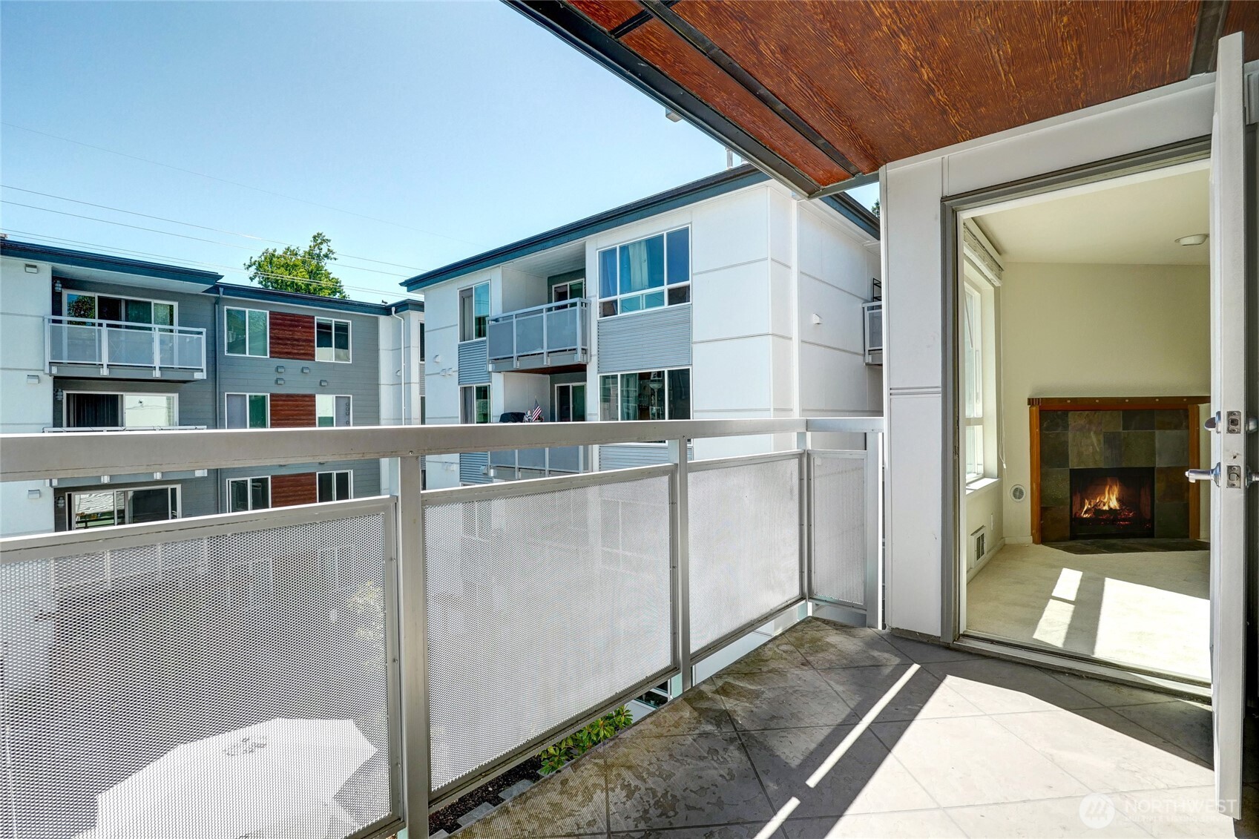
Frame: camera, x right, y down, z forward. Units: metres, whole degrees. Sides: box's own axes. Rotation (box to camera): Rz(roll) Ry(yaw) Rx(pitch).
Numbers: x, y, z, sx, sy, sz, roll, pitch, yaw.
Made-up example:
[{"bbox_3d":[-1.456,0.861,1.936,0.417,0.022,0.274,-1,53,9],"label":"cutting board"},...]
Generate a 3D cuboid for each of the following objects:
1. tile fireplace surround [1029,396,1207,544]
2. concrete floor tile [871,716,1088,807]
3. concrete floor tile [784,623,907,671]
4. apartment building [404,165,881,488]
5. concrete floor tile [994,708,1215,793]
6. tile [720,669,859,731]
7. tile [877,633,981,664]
[{"bbox_3d":[4.000,0.407,4.540,1.530,1.170,0.170,-1,1,-4],"label":"tile fireplace surround"},{"bbox_3d":[1.101,1.107,1.819,0.455,0.030,0.455,-2,-1,-3],"label":"concrete floor tile"},{"bbox_3d":[1.046,1.122,2.731,0.455,0.030,0.465,-2,-1,-3],"label":"concrete floor tile"},{"bbox_3d":[0.930,-0.200,16.700,12.800,8.200,10.000,0,1,41],"label":"apartment building"},{"bbox_3d":[1.565,1.092,1.847,0.455,0.030,0.455,-2,-1,-3],"label":"concrete floor tile"},{"bbox_3d":[0.609,1.130,2.243,0.455,0.030,0.455,-2,-1,-3],"label":"tile"},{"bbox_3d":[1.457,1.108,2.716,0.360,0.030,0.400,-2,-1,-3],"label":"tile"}]

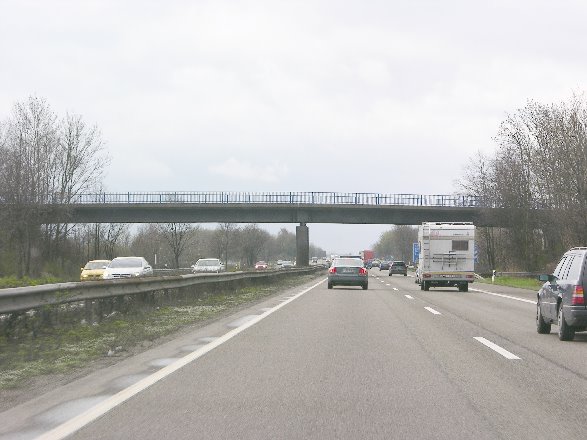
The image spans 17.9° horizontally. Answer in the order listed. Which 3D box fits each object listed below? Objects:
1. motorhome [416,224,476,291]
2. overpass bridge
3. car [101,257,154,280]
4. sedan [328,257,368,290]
[{"bbox_3d":[6.743,1.656,82.748,2.244,3.013,5.900,0,-1,2],"label":"motorhome"},{"bbox_3d":[-1.063,1.290,170.150,46.918,7.504,7.200,0,-1,-20],"label":"overpass bridge"},{"bbox_3d":[-7.270,2.376,82.800,1.750,1.430,4.450,0,-1,2],"label":"car"},{"bbox_3d":[2.451,2.398,82.948,1.760,1.402,4.500,0,-1,2],"label":"sedan"}]

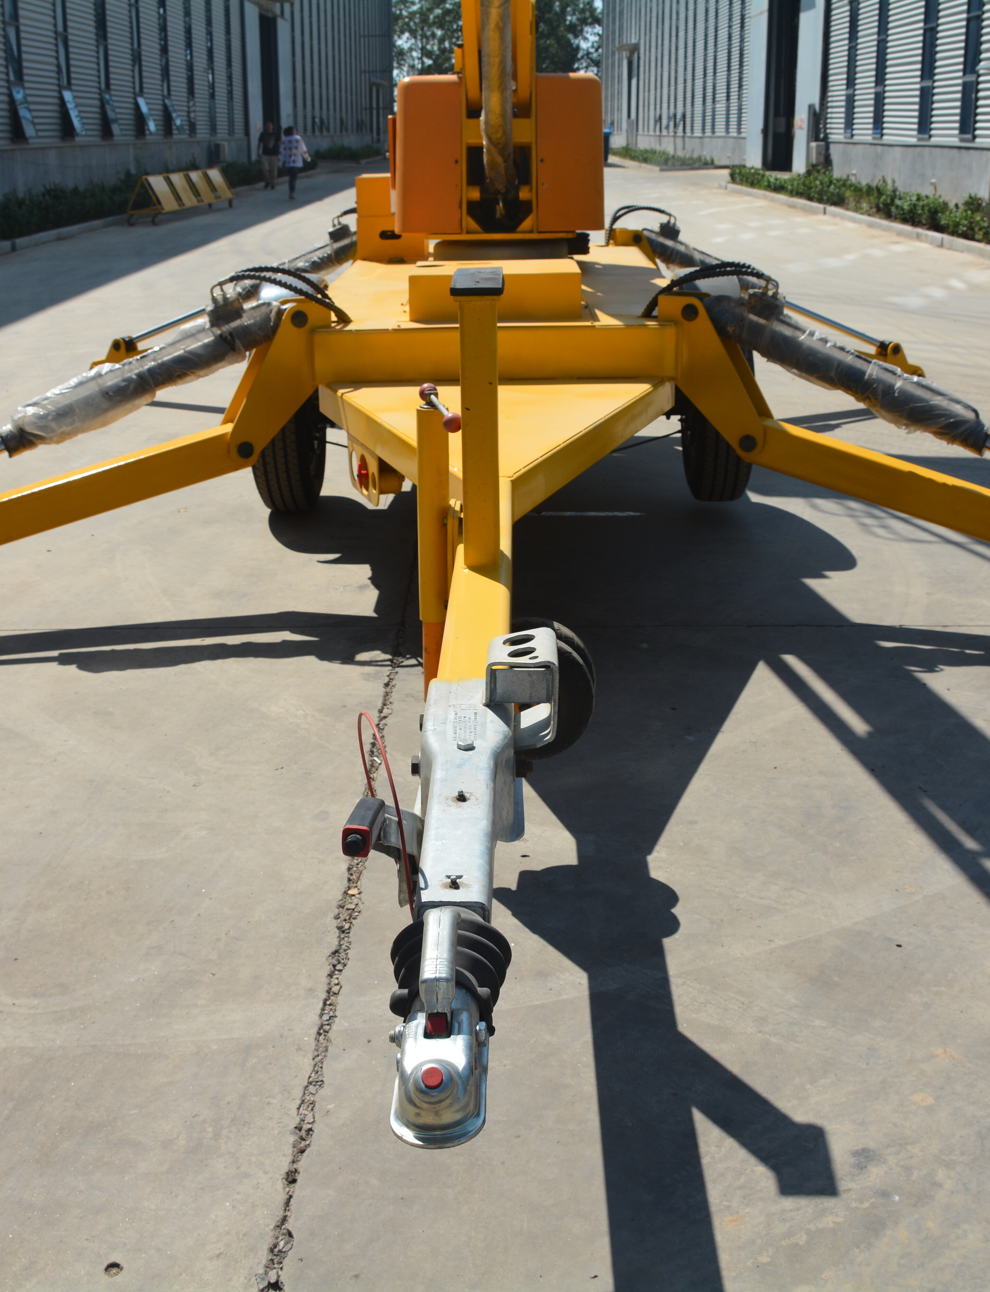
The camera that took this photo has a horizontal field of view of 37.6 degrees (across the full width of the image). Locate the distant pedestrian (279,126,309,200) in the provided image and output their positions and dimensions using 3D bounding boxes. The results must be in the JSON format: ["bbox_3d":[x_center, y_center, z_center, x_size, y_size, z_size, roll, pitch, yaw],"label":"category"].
[{"bbox_3d":[-4.640,-11.078,33.338,0.620,1.590,0.380,-2,20,-6],"label":"distant pedestrian"}]

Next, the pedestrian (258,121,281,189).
[{"bbox_3d":[-5.982,-12.892,38.248,0.600,1.680,0.350,-3,20,-8],"label":"pedestrian"}]

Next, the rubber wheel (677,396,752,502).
[{"bbox_3d":[0.916,-0.927,6.065,0.215,0.653,0.653,0,20,0],"label":"rubber wheel"}]

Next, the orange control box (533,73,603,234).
[{"bbox_3d":[0.302,-2.112,6.233,0.288,0.614,0.600,0,20,0],"label":"orange control box"}]

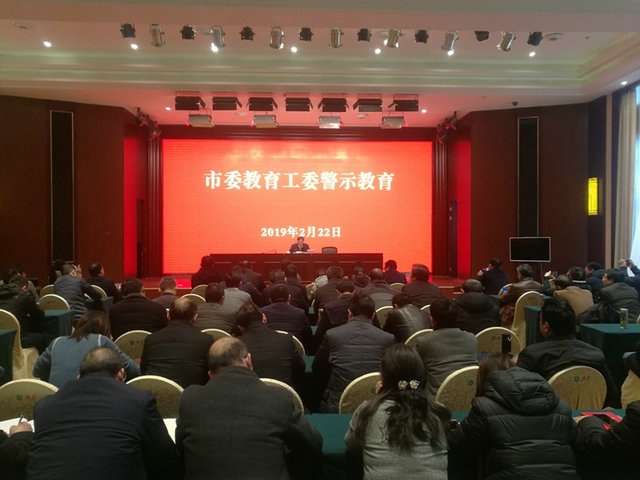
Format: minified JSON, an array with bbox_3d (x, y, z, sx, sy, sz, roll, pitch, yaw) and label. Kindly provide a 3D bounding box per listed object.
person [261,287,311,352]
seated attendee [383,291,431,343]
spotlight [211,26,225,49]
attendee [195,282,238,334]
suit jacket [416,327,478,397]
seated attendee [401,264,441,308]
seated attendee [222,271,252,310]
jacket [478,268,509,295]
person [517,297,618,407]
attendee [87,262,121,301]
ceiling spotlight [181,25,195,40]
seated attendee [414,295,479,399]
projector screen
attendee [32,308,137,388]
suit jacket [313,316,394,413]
[{"bbox_3d":[-0.306,1.053,4.567,0.530,1.270,0.780,0,1,-3],"label":"person"},{"bbox_3d":[0.800,1.074,4.618,0.530,1.220,0.820,0,1,-6],"label":"seated attendee"},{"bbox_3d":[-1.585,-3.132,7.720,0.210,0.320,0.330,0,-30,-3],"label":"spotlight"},{"bbox_3d":[-0.930,0.950,4.500,0.520,1.200,0.700,0,0,-3],"label":"attendee"},{"bbox_3d":[0.838,0.882,3.280,0.500,0.640,0.450,0,1,-3],"label":"suit jacket"},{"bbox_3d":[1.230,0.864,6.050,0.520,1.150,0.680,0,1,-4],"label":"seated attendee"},{"bbox_3d":[-1.056,1.067,6.200,0.520,1.300,0.750,0,1,3],"label":"seated attendee"},{"bbox_3d":[3.260,0.841,9.300,0.530,0.650,0.430,-1,1,-34],"label":"jacket"},{"bbox_3d":[1.686,1.073,3.500,0.600,1.320,0.800,0,1,-10],"label":"person"},{"bbox_3d":[-3.616,1.057,8.300,0.540,1.300,0.750,0,1,18],"label":"attendee"},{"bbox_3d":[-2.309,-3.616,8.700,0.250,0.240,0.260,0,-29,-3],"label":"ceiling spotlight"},{"bbox_3d":[0.820,1.024,3.450,0.480,1.290,0.780,0,1,-3],"label":"seated attendee"},{"bbox_3d":[-0.637,-0.931,13.950,7.570,3.740,0.120,0,1,-3],"label":"projector screen"},{"bbox_3d":[-1.595,1.126,3.380,0.620,1.250,0.800,0,1,2],"label":"attendee"},{"bbox_3d":[0.226,0.846,3.364,0.560,0.700,0.470,0,1,-3],"label":"suit jacket"}]

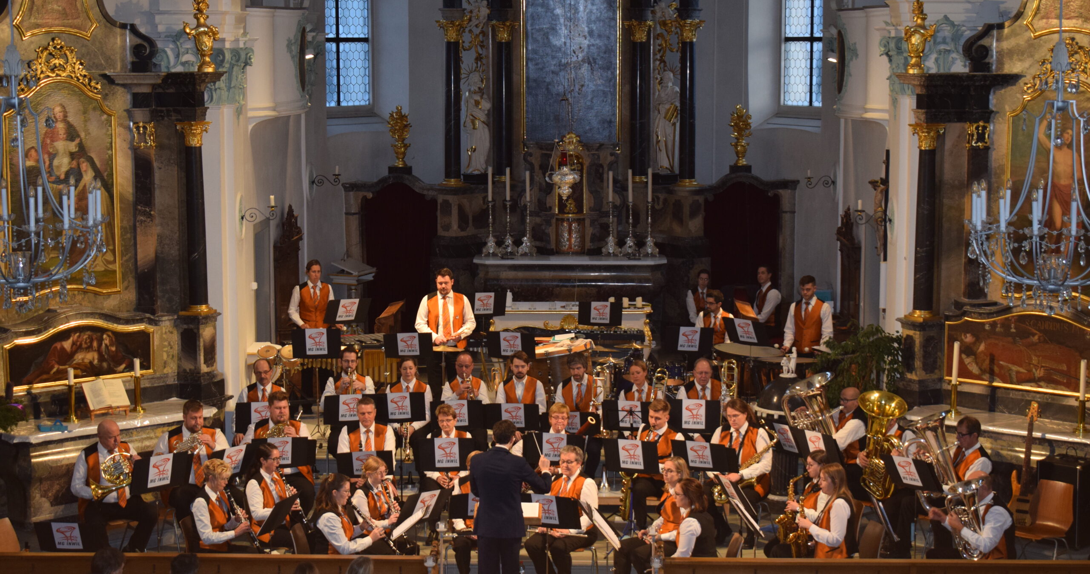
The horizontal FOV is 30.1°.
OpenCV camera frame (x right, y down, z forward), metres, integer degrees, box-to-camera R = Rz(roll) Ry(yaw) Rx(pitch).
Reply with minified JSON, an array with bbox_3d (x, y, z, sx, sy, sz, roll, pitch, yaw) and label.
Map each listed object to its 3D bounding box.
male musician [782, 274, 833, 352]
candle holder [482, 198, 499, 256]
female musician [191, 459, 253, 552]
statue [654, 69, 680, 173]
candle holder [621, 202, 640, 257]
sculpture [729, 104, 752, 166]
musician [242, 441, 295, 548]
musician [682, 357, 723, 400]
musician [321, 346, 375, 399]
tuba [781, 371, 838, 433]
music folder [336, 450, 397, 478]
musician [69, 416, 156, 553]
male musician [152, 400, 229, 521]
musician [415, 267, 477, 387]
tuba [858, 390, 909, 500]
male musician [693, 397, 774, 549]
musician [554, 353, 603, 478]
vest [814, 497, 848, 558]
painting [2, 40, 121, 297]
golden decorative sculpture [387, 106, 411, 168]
[{"bbox_3d":[2.861,0.759,22.123,0.560,1.750,0.420,1,7,9],"label":"male musician"},{"bbox_3d":[-0.707,-0.778,26.715,0.240,0.750,0.240,0,7,0],"label":"candle holder"},{"bbox_3d":[-2.481,2.013,16.380,0.720,1.225,0.460,4,9,30],"label":"female musician"},{"bbox_3d":[1.669,-2.282,27.900,0.380,1.440,0.320,1,7,8],"label":"statue"},{"bbox_3d":[1.131,-0.778,26.715,0.240,0.750,0.240,0,7,0],"label":"candle holder"},{"bbox_3d":[2.582,-2.001,26.800,0.290,0.820,0.270,0,7,0],"label":"sculpture"},{"bbox_3d":[-2.145,1.931,16.957,0.720,1.238,0.460,6,9,38],"label":"musician"},{"bbox_3d":[1.493,1.315,19.433,0.490,1.220,0.760,1,8,8],"label":"musician"},{"bbox_3d":[-1.962,1.311,20.187,0.600,1.370,0.850,-1,7,-7],"label":"musician"},{"bbox_3d":[2.511,1.298,18.150,0.520,0.920,0.480,-29,11,-28],"label":"tuba"},{"bbox_3d":[-1.539,1.526,17.450,0.490,0.320,0.030,-2,42,-12],"label":"music folder"},{"bbox_3d":[-3.862,1.918,18.018,0.580,1.310,0.720,-3,8,-25],"label":"musician"},{"bbox_3d":[-3.199,1.730,18.563,0.680,1.350,0.820,-3,8,-25],"label":"male musician"},{"bbox_3d":[-1.025,0.679,21.055,0.620,1.762,0.420,0,7,-2],"label":"musician"},{"bbox_3d":[2.954,1.385,17.700,0.440,0.930,0.450,21,33,33],"label":"tuba"},{"bbox_3d":[1.747,1.700,18.624,0.600,1.330,0.850,4,8,28],"label":"male musician"},{"bbox_3d":[0.358,1.344,20.090,0.560,1.330,0.850,0,7,-2],"label":"musician"},{"bbox_3d":[2.465,2.066,17.400,0.260,0.530,0.360,-2,7,-18],"label":"vest"},{"bbox_3d":[-4.538,-1.118,19.100,1.120,2.380,0.130,-6,9,-40],"label":"painting"},{"bbox_3d":[-1.942,-1.990,26.968,0.320,0.825,0.270,0,7,1],"label":"golden decorative sculpture"}]

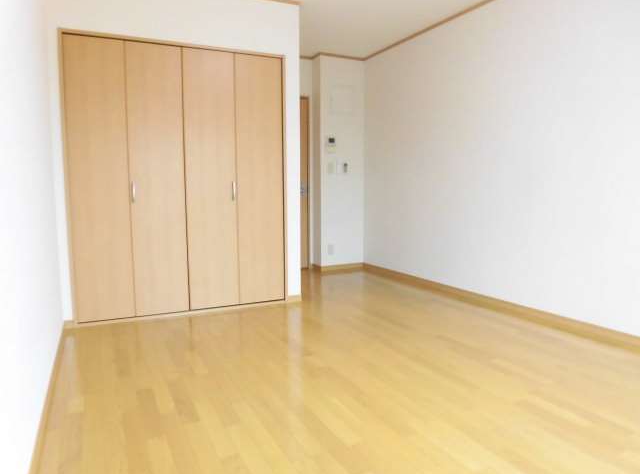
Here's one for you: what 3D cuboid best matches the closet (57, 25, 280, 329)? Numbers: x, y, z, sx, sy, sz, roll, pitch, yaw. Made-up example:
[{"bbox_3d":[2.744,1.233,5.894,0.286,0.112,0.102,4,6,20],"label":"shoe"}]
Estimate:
[{"bbox_3d":[-1.019,-0.414,3.419,1.630,2.050,0.110,-3,6,-25],"label":"closet"}]

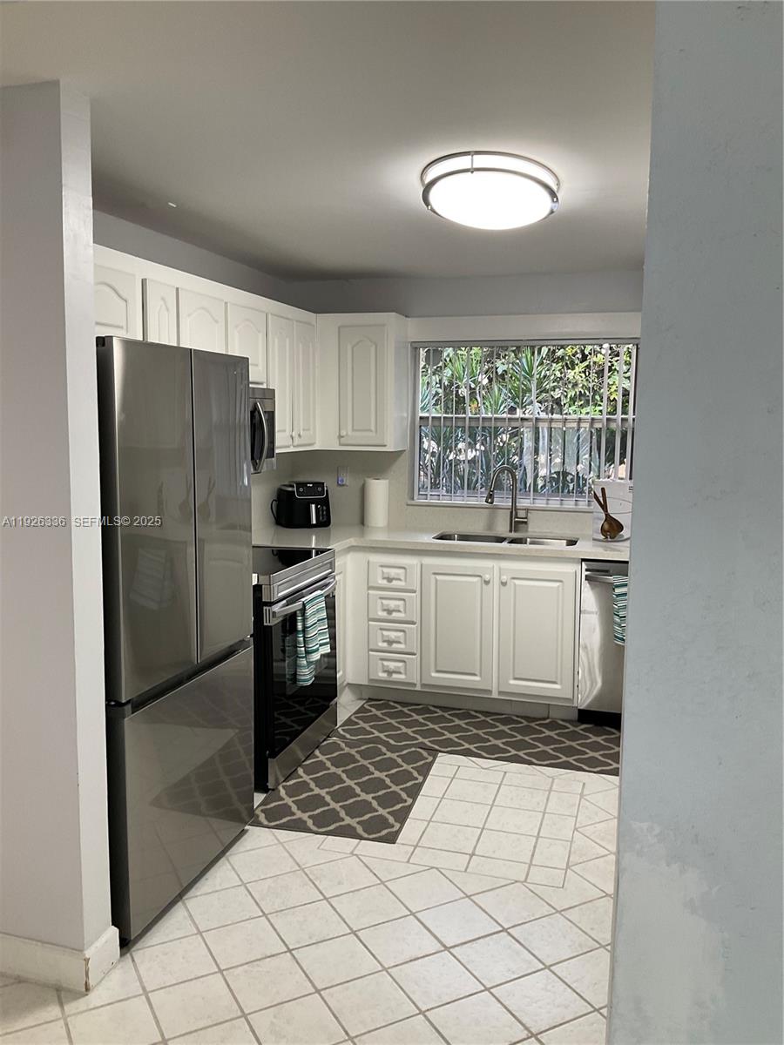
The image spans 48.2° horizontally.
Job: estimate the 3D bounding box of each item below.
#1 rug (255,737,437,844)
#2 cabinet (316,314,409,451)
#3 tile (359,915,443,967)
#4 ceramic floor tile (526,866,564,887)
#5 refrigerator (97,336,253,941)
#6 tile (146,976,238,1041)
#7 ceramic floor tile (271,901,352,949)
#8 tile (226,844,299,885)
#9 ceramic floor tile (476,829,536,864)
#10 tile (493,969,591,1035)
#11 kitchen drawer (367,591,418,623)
[{"bbox_3d":[-0.167,1.122,3.758,0.600,0.012,0.920,2,7,14],"label":"rug"},{"bbox_3d":[-0.162,-0.799,5.045,0.465,0.760,0.310,2,7,16],"label":"cabinet"},{"bbox_3d":[0.023,1.258,2.626,0.201,0.010,0.201,-3,8,-28],"label":"tile"},{"bbox_3d":[0.530,1.216,3.005,0.118,0.010,0.120,3,7,16],"label":"ceramic floor tile"},{"bbox_3d":[-0.982,0.319,2.945,0.730,1.765,0.830,3,7,16],"label":"refrigerator"},{"bbox_3d":[-0.530,1.300,2.355,0.201,0.010,0.201,-3,8,-28],"label":"tile"},{"bbox_3d":[-0.259,1.256,2.734,0.204,0.010,0.204,-3,8,-28],"label":"ceramic floor tile"},{"bbox_3d":[-0.449,1.199,3.072,0.201,0.010,0.201,-3,8,-28],"label":"tile"},{"bbox_3d":[0.419,1.190,3.213,0.201,0.010,0.201,3,7,16],"label":"ceramic floor tile"},{"bbox_3d":[0.403,1.295,2.365,0.202,0.010,0.202,-3,8,-28],"label":"tile"},{"bbox_3d":[0.061,0.433,4.883,0.271,0.166,0.400,3,7,17],"label":"kitchen drawer"}]

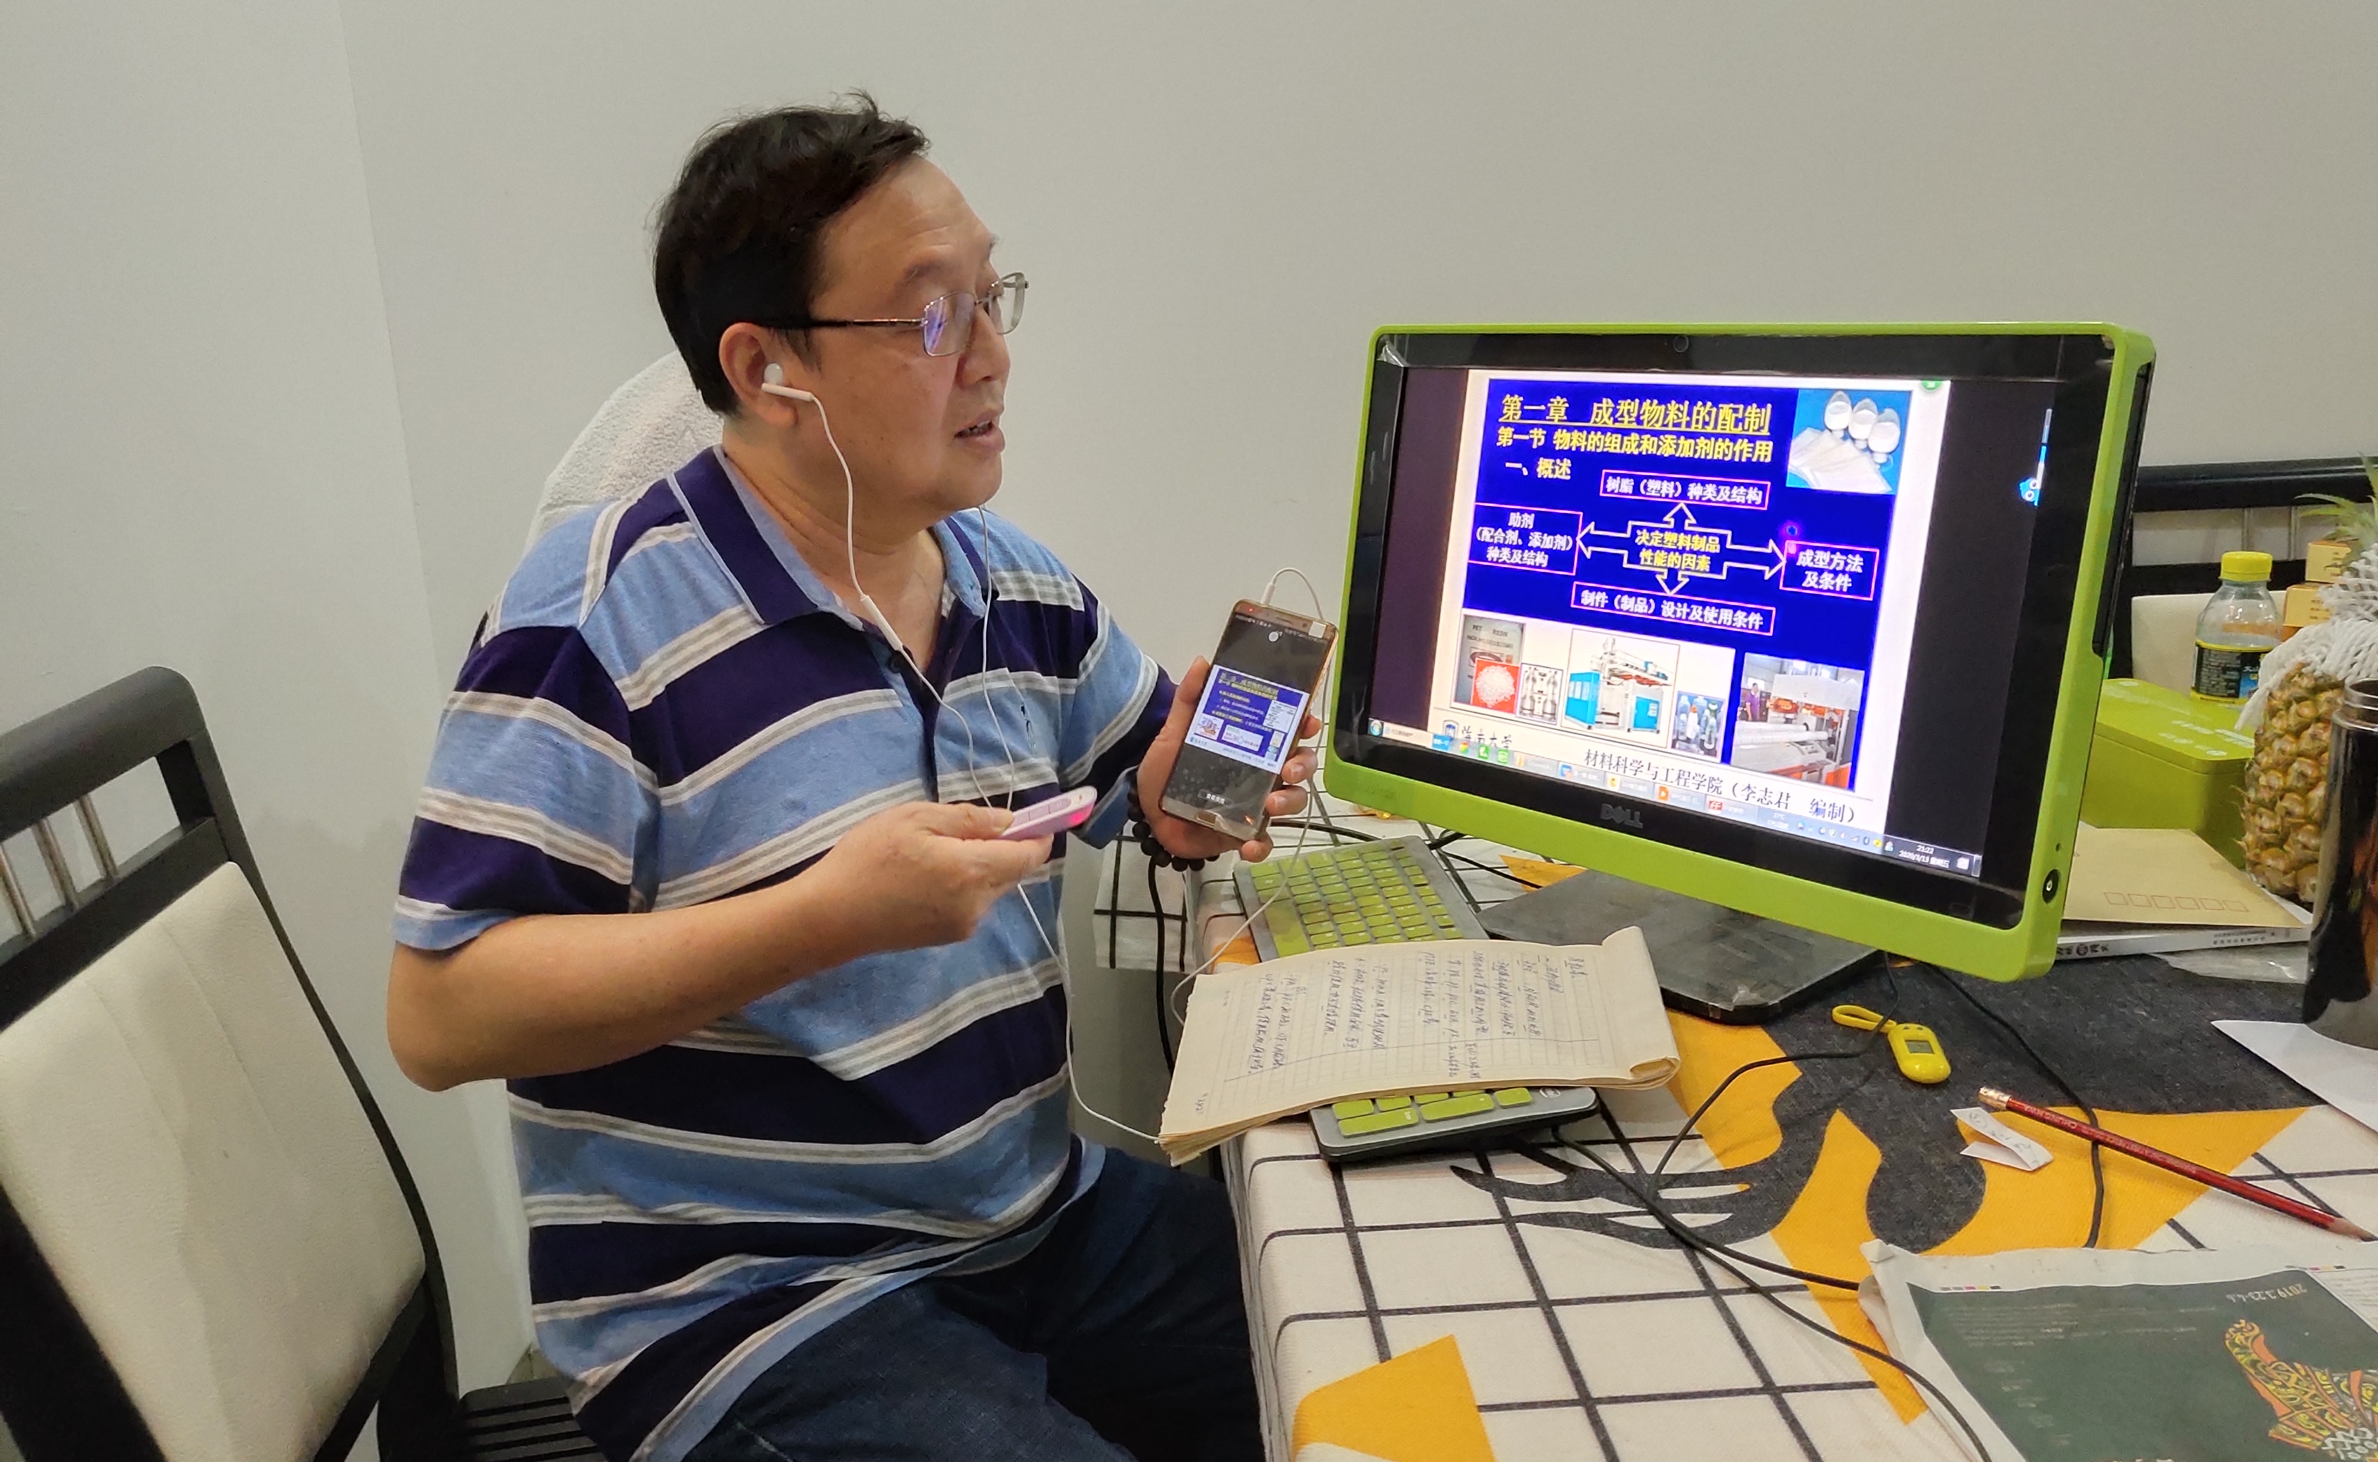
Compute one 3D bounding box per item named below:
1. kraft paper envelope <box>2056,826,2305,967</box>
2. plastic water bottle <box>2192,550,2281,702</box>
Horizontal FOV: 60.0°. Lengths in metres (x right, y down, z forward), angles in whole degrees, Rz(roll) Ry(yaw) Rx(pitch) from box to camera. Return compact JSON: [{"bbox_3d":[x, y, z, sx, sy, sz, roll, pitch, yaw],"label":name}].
[{"bbox_3d":[0.552,0.101,1.283,0.215,0.026,0.150,0,15,8],"label":"kraft paper envelope"},{"bbox_3d":[0.789,-0.046,1.550,0.068,0.172,0.068,-2,14,0],"label":"plastic water bottle"}]

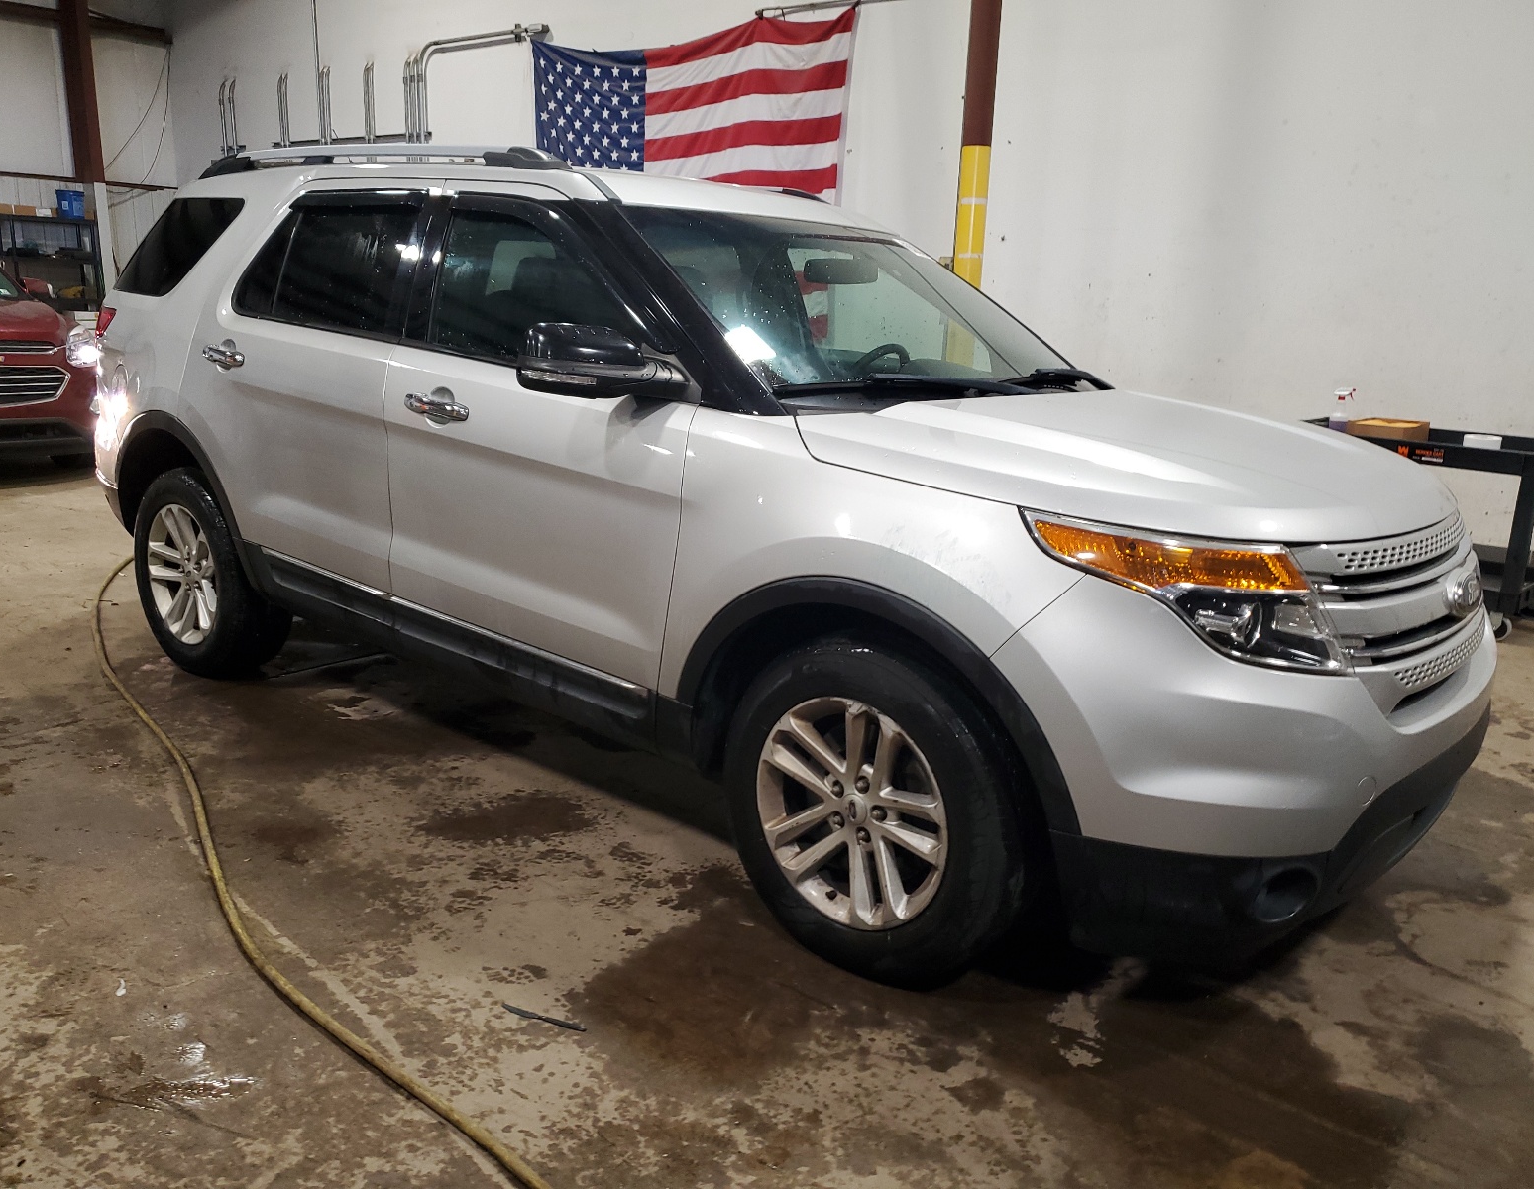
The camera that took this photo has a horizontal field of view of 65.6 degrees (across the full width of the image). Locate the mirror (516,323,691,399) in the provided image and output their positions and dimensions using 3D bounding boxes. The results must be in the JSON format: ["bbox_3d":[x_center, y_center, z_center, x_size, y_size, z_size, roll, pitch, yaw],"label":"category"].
[{"bbox_3d":[-0.344,-0.500,2.560,0.270,0.165,0.250,13,18,37],"label":"mirror"}]

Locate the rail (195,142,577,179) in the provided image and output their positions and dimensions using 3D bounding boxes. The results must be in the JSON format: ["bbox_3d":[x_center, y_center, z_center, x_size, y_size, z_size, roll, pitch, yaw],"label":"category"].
[{"bbox_3d":[-1.282,-1.329,3.680,1.970,0.100,0.080,13,18,37],"label":"rail"}]

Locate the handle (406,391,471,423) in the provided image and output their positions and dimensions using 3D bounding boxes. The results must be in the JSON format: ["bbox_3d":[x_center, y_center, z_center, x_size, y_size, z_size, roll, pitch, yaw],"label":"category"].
[{"bbox_3d":[-0.836,-0.472,3.031,0.238,0.055,0.060,13,18,37],"label":"handle"}]

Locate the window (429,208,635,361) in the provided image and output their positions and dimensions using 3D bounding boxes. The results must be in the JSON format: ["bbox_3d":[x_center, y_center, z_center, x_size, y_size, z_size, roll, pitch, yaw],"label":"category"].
[{"bbox_3d":[-0.550,-0.778,2.948,0.830,0.385,0.050,13,-2,37],"label":"window"}]

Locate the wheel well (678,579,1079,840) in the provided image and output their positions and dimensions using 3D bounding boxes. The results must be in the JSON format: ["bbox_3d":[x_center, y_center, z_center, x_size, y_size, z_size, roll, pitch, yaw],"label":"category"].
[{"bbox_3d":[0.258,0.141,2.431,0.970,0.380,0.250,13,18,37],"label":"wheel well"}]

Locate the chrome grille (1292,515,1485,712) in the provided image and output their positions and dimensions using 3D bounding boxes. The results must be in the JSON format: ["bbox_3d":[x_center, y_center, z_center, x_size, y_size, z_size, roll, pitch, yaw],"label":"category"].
[{"bbox_3d":[1.421,-0.006,2.592,0.260,0.360,1.100,13,18,37],"label":"chrome grille"}]

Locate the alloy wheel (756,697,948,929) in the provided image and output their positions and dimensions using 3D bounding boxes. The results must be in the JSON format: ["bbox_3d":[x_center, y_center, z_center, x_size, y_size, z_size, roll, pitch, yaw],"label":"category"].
[{"bbox_3d":[0.227,0.439,2.533,0.497,0.497,0.200,14,18,39],"label":"alloy wheel"}]

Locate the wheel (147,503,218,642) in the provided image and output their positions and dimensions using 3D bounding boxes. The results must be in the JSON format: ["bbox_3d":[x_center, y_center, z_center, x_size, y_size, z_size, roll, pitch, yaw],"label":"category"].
[{"bbox_3d":[-1.998,-0.084,4.258,0.497,0.497,0.200,13,18,37],"label":"wheel"}]

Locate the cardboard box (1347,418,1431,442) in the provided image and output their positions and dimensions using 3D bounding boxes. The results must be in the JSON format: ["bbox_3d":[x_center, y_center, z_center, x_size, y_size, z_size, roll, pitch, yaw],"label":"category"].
[{"bbox_3d":[2.981,-0.757,5.723,0.330,0.120,0.260,-11,19,-42],"label":"cardboard box"}]

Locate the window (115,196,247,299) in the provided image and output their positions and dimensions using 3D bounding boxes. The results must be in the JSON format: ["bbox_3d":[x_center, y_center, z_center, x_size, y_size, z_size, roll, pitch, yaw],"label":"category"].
[{"bbox_3d":[-2.084,-1.221,4.185,0.862,0.371,0.060,15,-4,41],"label":"window"}]

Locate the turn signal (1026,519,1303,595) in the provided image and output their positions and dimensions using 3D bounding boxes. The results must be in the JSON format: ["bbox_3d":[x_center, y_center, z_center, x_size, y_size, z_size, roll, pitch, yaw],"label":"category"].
[{"bbox_3d":[0.715,-0.060,2.108,0.500,0.135,0.125,0,14,-5],"label":"turn signal"}]

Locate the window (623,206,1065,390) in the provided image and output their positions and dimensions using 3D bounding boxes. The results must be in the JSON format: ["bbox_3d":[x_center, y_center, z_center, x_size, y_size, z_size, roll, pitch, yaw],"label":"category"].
[{"bbox_3d":[0.307,-0.809,3.296,1.450,0.100,0.820,-15,57,-49],"label":"window"}]

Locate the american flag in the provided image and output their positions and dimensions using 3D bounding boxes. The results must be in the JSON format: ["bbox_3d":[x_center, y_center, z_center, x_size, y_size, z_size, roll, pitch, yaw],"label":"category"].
[{"bbox_3d":[-0.799,-3.485,10.088,3.500,2.450,0.120,13,17,36],"label":"american flag"}]

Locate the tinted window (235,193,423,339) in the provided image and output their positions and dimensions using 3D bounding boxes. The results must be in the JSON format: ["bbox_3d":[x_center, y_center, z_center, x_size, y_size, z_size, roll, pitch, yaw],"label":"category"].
[{"bbox_3d":[-1.304,-0.989,3.534,0.931,0.429,0.060,13,-1,37],"label":"tinted window"}]

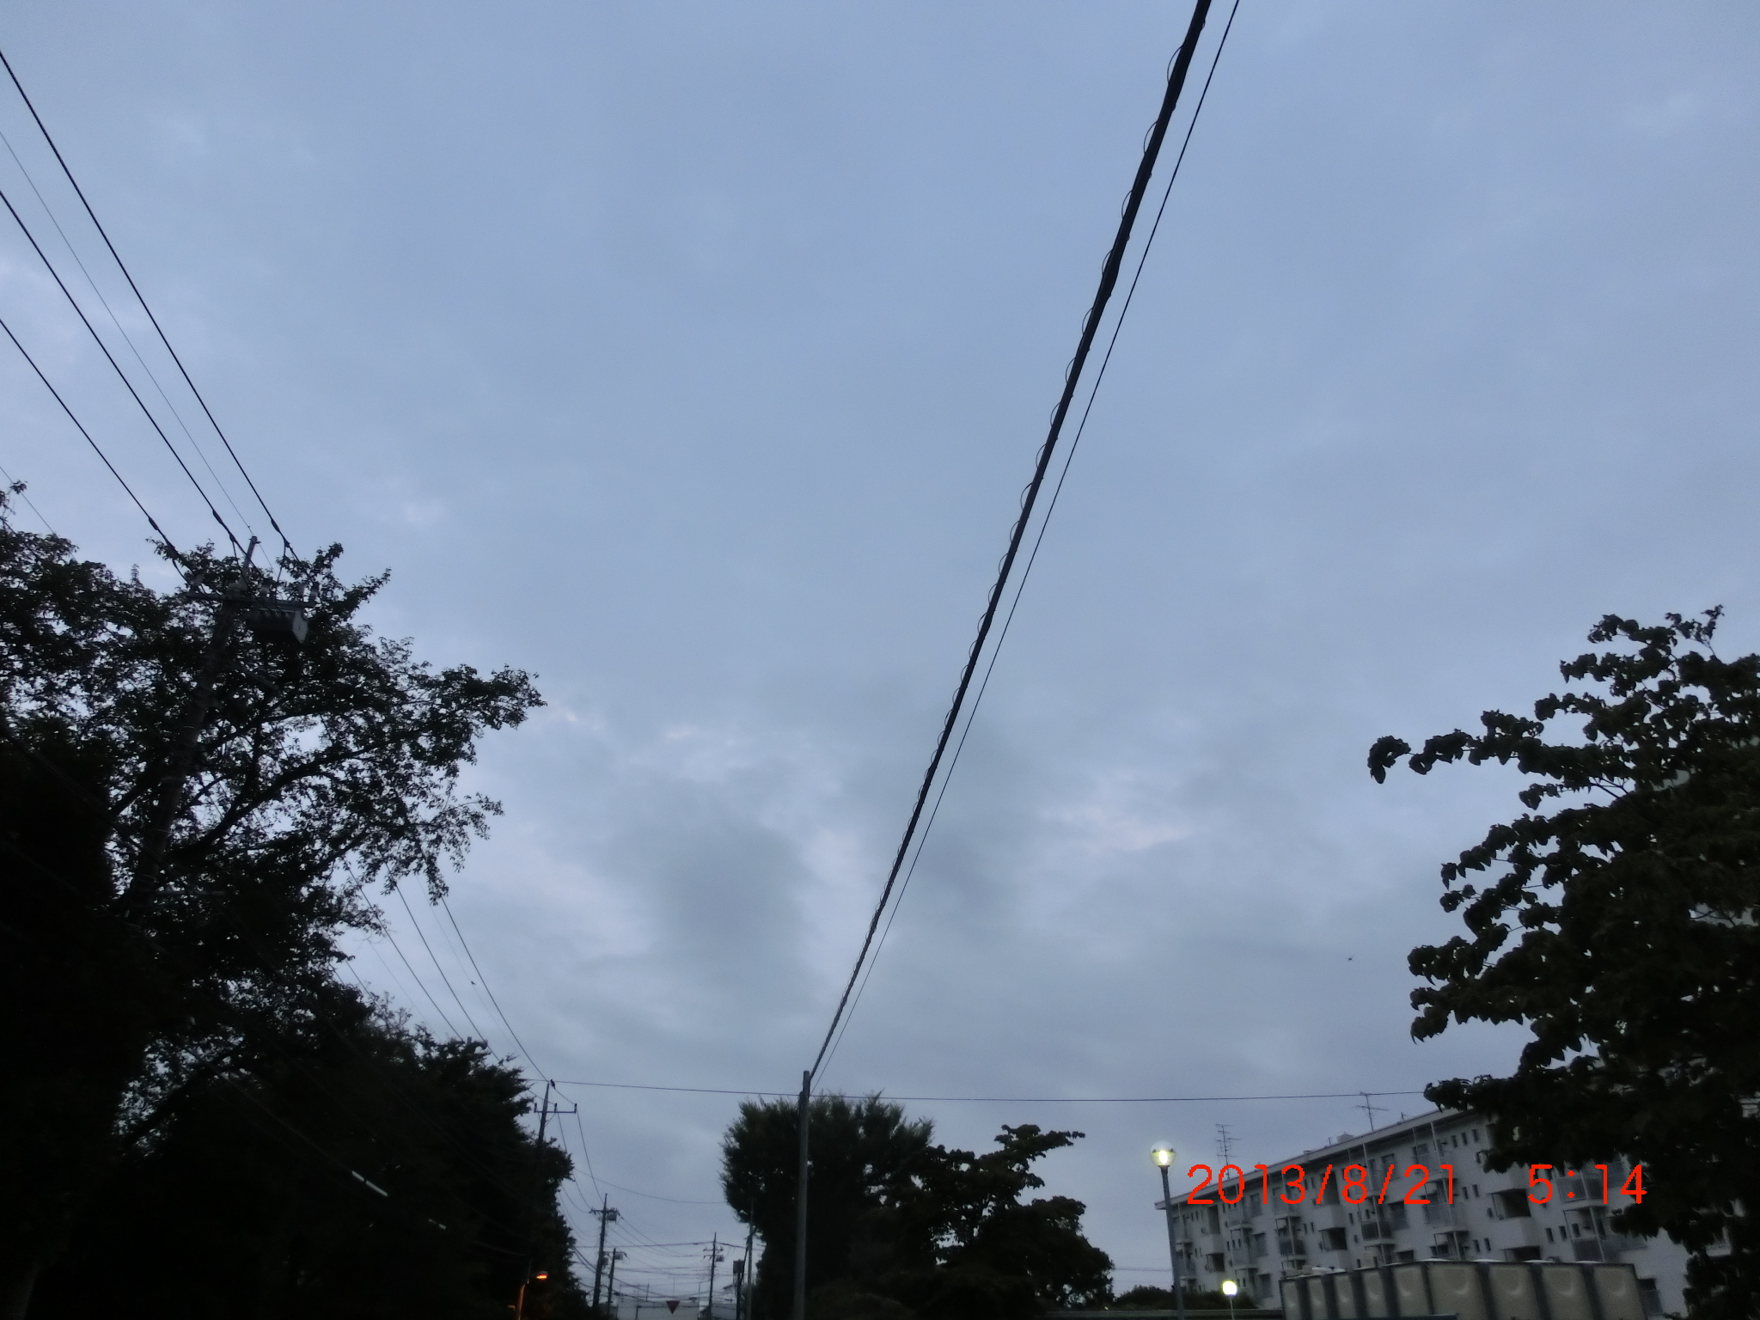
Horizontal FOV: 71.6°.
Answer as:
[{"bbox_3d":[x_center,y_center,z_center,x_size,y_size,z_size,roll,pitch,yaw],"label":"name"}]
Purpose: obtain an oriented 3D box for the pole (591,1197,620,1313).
[{"bbox_3d":[-18.592,41.531,79.845,2.000,12.000,0.700,4,-31,-6],"label":"pole"}]

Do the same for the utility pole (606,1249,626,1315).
[{"bbox_3d":[-23.276,56.499,104.412,1.800,11.000,0.650,4,-31,-6],"label":"utility pole"}]

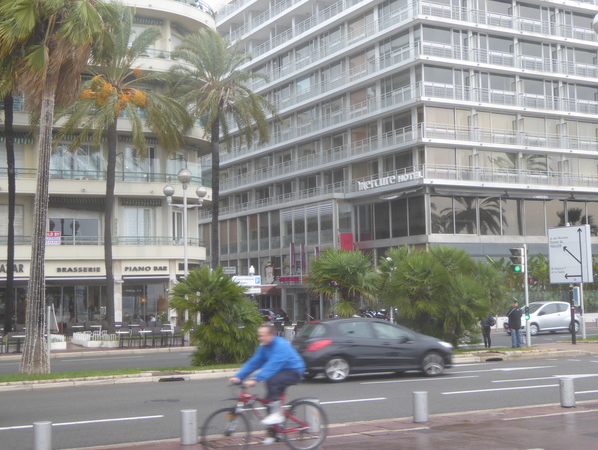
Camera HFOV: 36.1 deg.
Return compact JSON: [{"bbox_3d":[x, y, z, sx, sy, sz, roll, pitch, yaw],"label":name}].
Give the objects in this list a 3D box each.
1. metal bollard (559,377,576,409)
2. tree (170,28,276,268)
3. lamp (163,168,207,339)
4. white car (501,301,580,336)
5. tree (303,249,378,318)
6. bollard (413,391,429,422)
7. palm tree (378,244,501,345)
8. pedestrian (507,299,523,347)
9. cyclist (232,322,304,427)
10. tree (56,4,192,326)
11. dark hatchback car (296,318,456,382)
[{"bbox_3d":[4.717,2.954,16.112,0.235,0.485,0.235,1,-5,-26],"label":"metal bollard"},{"bbox_3d":[-3.806,-2.153,46.601,5.400,15.628,5.200,-1,-4,-5],"label":"tree"},{"bbox_3d":[-4.384,1.243,35.856,1.870,6.950,0.550,1,-5,-26],"label":"lamp"},{"bbox_3d":[10.863,4.152,41.054,3.450,1.465,1.650,1,-5,-25],"label":"white car"},{"bbox_3d":[1.395,2.563,30.435,2.450,3.507,2.400,-1,-4,3],"label":"tree"},{"bbox_3d":[1.962,2.923,14.790,0.235,0.480,0.235,-1,-4,0],"label":"bollard"},{"bbox_3d":[4.938,2.546,32.241,4.150,3.659,3.800,-2,-4,9],"label":"palm tree"},{"bbox_3d":[7.725,3.552,32.862,0.550,1.690,0.380,-1,-4,0],"label":"pedestrian"},{"bbox_3d":[-0.397,2.054,11.817,0.900,1.500,0.560,1,-5,-24],"label":"cyclist"},{"bbox_3d":[-8.264,-2.508,43.920,6.300,16.125,6.000,0,-4,-11],"label":"tree"},{"bbox_3d":[1.942,3.191,23.922,4.280,1.490,1.810,0,-5,-21],"label":"dark hatchback car"}]

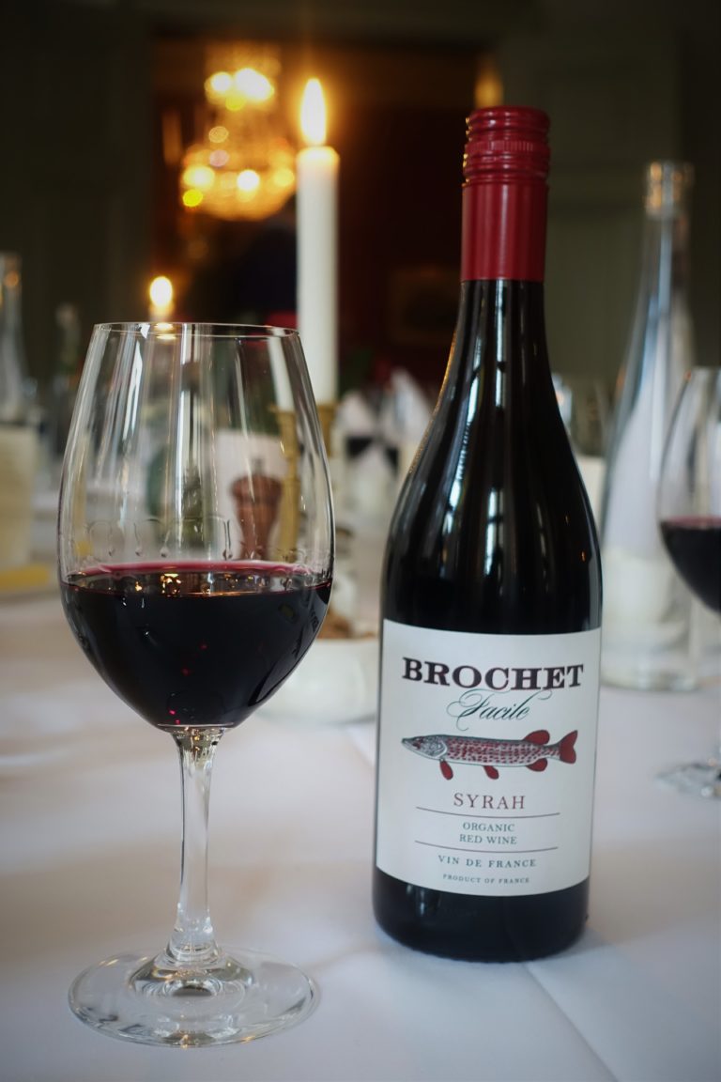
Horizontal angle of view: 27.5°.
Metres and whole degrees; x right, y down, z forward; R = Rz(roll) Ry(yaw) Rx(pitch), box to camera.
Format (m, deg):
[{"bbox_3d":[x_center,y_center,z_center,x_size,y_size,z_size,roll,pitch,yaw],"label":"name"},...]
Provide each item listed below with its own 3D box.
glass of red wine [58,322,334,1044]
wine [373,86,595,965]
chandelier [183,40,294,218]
[{"bbox_3d":[-0.053,0.041,0.470,0.086,0.215,0.086,1,5,0],"label":"glass of red wine"},{"bbox_3d":[0.049,-0.004,0.539,0.080,0.298,0.080,2,5,3],"label":"wine"},{"bbox_3d":[-0.730,-2.417,8.700,0.670,1.020,0.670,1,5,0],"label":"chandelier"}]

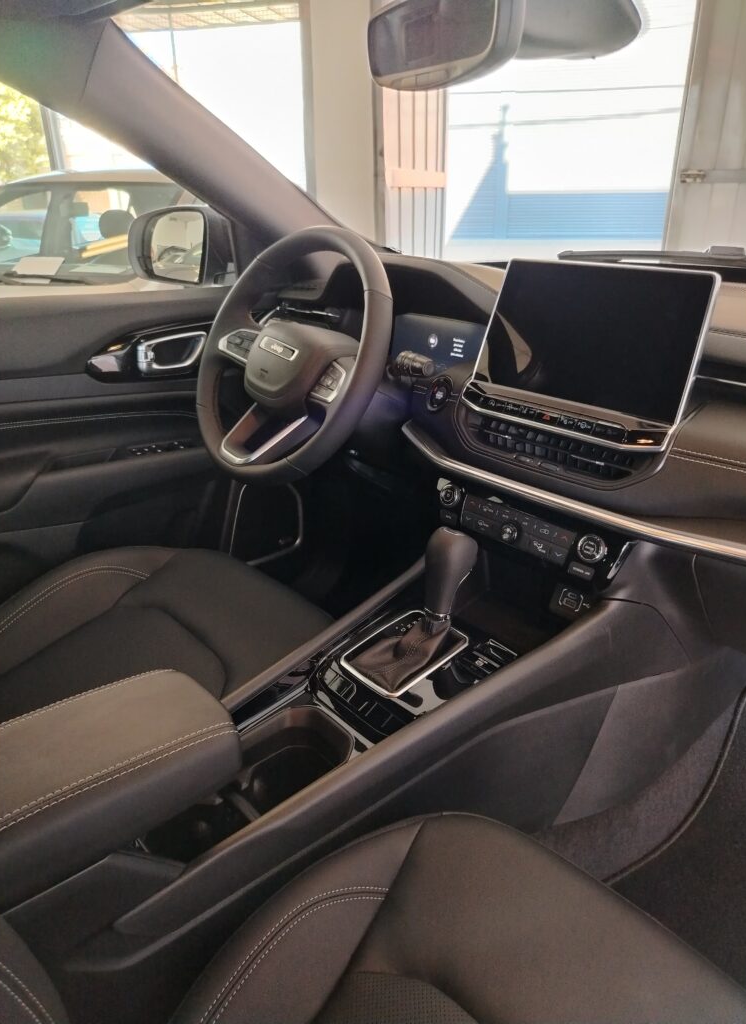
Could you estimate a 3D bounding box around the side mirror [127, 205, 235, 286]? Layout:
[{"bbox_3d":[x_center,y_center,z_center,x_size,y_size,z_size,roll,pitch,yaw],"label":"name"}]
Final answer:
[{"bbox_3d":[-0.352,-0.520,1.376,0.235,0.158,0.120,18,30,35],"label":"side mirror"}]

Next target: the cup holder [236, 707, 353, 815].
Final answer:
[{"bbox_3d":[-0.078,0.249,0.672,0.110,0.080,0.095,-22,32,-38],"label":"cup holder"}]

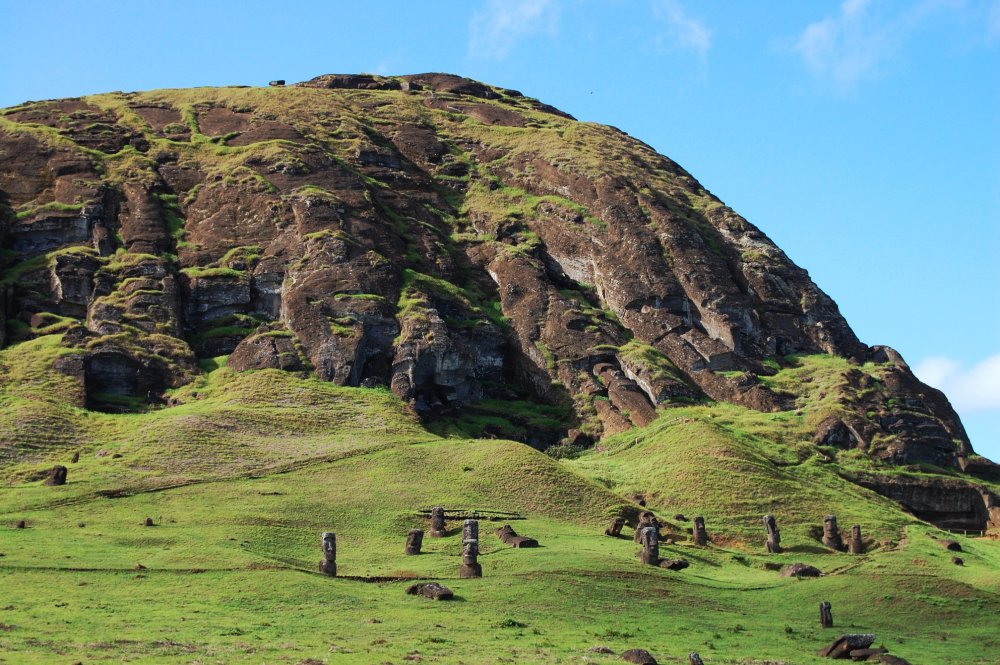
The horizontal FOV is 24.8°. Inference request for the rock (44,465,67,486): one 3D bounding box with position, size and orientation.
[{"bbox_3d":[-55.509,17.939,285.000,2.000,2.720,2.130,-8,-11,43],"label":"rock"}]

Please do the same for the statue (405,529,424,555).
[{"bbox_3d":[-11.383,27.860,303.000,2.000,3.400,1.600,10,-7,9],"label":"statue"}]

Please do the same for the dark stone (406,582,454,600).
[{"bbox_3d":[-8.209,30.159,265.000,4.900,1.700,2.500,-3,-8,25],"label":"dark stone"}]

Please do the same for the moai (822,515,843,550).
[{"bbox_3d":[45.584,27.487,312.000,2.500,4.900,1.800,-3,-7,0],"label":"moai"}]

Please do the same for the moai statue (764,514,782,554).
[{"bbox_3d":[37.015,27.237,308.000,1.800,4.900,1.600,1,-11,-45],"label":"moai statue"}]

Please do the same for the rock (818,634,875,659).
[{"bbox_3d":[26.644,24.145,175.000,4.310,1.860,2.600,-1,-8,9],"label":"rock"}]

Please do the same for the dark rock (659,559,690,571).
[{"bbox_3d":[18.249,24.288,238.000,3.350,1.320,2.000,-1,-8,4],"label":"dark rock"}]

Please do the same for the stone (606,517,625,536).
[{"bbox_3d":[16.034,27.108,318.000,1.800,2.700,1.500,24,-7,-11],"label":"stone"}]

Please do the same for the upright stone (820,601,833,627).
[{"bbox_3d":[34.511,29.765,240.000,1.150,2.800,1.050,4,-10,-40],"label":"upright stone"}]

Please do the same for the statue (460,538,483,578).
[{"bbox_3d":[-2.943,23.337,235.000,2.060,4.170,1.700,-2,-8,11],"label":"statue"}]

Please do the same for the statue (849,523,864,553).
[{"bbox_3d":[48.840,28.344,312.000,1.800,4.000,1.500,1,-8,-10],"label":"statue"}]

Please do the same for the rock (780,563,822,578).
[{"bbox_3d":[30.206,23.844,228.000,4.210,1.620,2.800,-1,-8,8],"label":"rock"}]

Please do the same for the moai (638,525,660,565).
[{"bbox_3d":[15.621,22.338,237.000,1.830,4.100,1.600,3,-8,-18],"label":"moai"}]

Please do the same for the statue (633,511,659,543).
[{"bbox_3d":[16.093,21.421,250.000,2.350,3.770,2.000,3,-9,-21],"label":"statue"}]

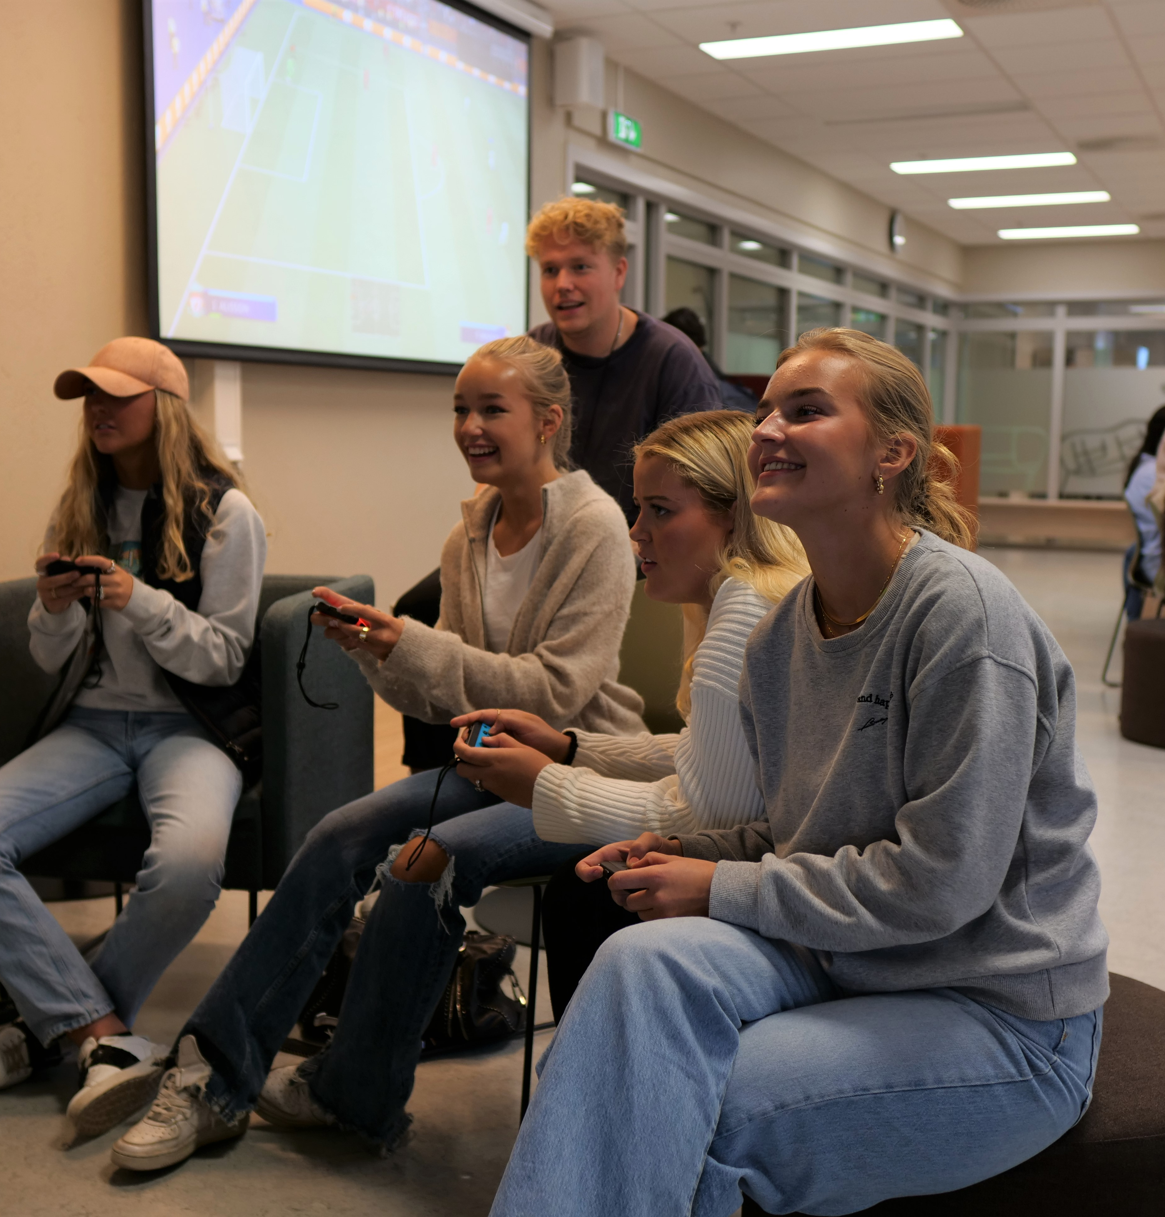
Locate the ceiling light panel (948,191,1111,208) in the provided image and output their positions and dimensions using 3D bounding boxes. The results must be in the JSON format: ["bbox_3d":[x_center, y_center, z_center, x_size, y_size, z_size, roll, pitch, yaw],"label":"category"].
[{"bbox_3d":[3.392,-3.113,11.437,1.180,0.050,0.300,4,8,26],"label":"ceiling light panel"}]

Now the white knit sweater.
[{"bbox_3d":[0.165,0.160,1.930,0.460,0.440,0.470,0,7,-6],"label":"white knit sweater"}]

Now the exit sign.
[{"bbox_3d":[0.204,-2.351,7.383,0.050,0.145,0.330,4,8,26],"label":"exit sign"}]

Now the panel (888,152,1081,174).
[{"bbox_3d":[2.631,-2.934,9.878,1.180,0.050,0.300,4,8,26],"label":"panel"}]

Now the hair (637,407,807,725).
[{"bbox_3d":[0.183,-0.060,1.940,0.230,0.390,0.230,1,7,-3],"label":"hair"}]

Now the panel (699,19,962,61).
[{"bbox_3d":[1.112,-2.578,6.788,1.180,0.050,0.300,4,8,26],"label":"panel"}]

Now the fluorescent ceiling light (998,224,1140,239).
[{"bbox_3d":[4.256,-3.315,13.185,1.180,0.050,0.300,4,8,26],"label":"fluorescent ceiling light"}]

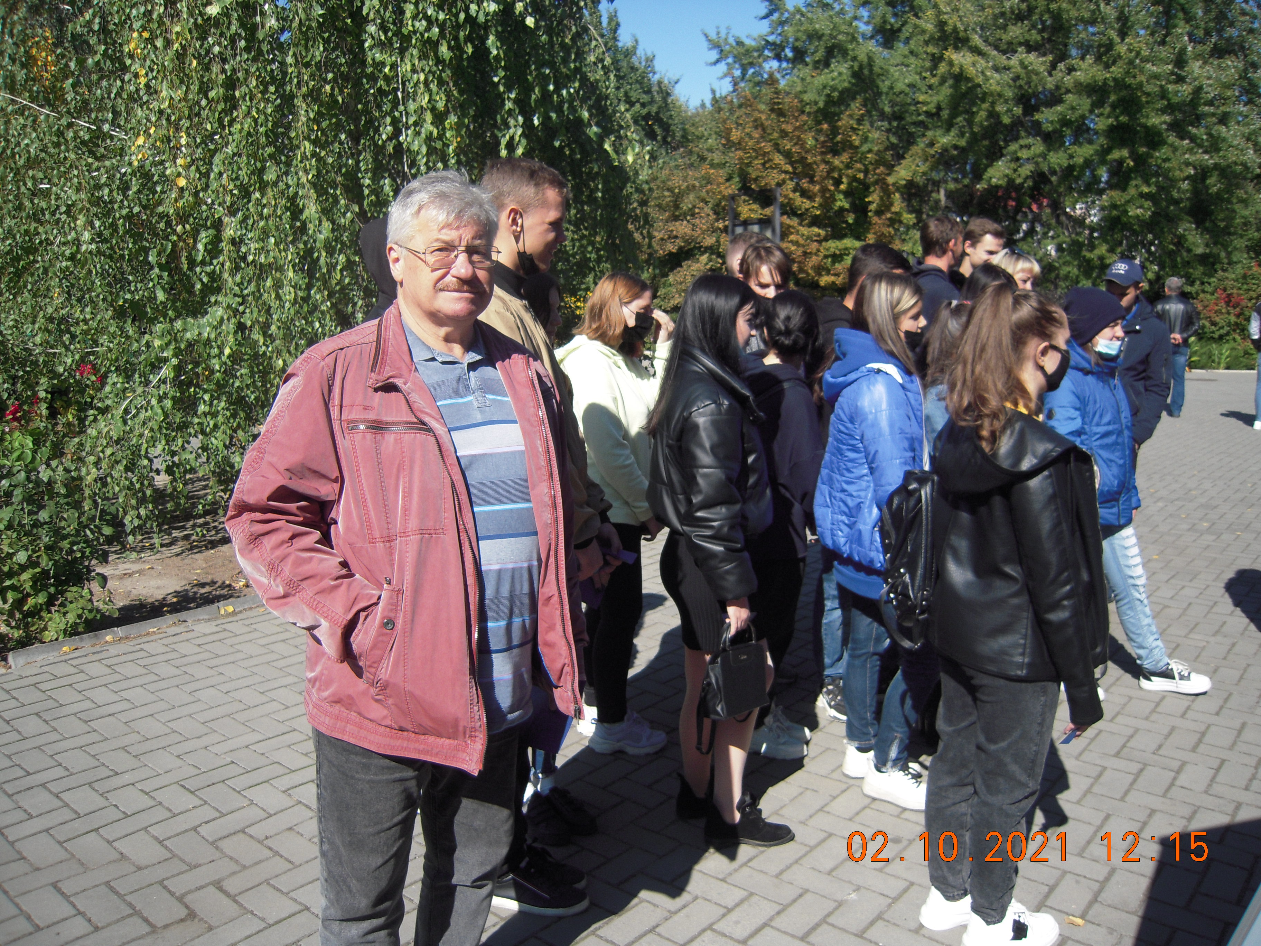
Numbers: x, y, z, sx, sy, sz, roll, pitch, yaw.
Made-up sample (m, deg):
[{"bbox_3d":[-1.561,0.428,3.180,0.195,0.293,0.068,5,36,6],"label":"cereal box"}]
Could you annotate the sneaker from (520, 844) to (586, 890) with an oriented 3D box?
[{"bbox_3d":[-0.257,1.046,2.783,0.295,0.112,0.110,2,10,7],"label":"sneaker"}]

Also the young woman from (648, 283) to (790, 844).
[{"bbox_3d":[0.261,0.260,2.911,0.400,1.640,0.460,0,10,-3],"label":"young woman"}]

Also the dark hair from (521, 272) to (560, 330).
[{"bbox_3d":[-0.306,-0.499,3.120,0.210,0.250,0.180,3,10,13],"label":"dark hair"}]

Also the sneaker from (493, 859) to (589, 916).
[{"bbox_3d":[-0.249,1.066,2.674,0.295,0.112,0.110,2,10,8],"label":"sneaker"}]

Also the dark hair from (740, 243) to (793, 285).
[{"bbox_3d":[0.497,-0.748,3.776,0.200,0.210,0.230,-3,11,-16],"label":"dark hair"}]

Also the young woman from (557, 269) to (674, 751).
[{"bbox_3d":[-0.053,0.136,3.542,0.420,1.633,0.460,0,10,-2],"label":"young woman"}]

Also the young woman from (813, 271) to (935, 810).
[{"bbox_3d":[0.785,0.215,3.158,0.410,1.650,0.460,2,10,9],"label":"young woman"}]

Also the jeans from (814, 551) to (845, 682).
[{"bbox_3d":[0.862,0.381,3.849,0.270,0.900,0.360,2,10,12],"label":"jeans"}]

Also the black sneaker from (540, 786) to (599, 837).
[{"bbox_3d":[-0.190,1.004,3.115,0.100,0.100,0.265,-8,13,-39],"label":"black sneaker"}]

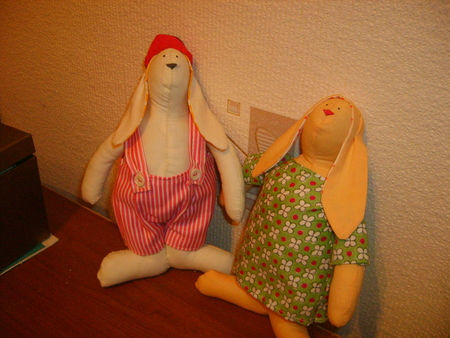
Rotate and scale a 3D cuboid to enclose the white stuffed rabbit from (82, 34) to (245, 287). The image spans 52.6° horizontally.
[{"bbox_3d":[-0.078,-0.013,0.575,0.200,0.304,0.114,0,19,-3],"label":"white stuffed rabbit"}]

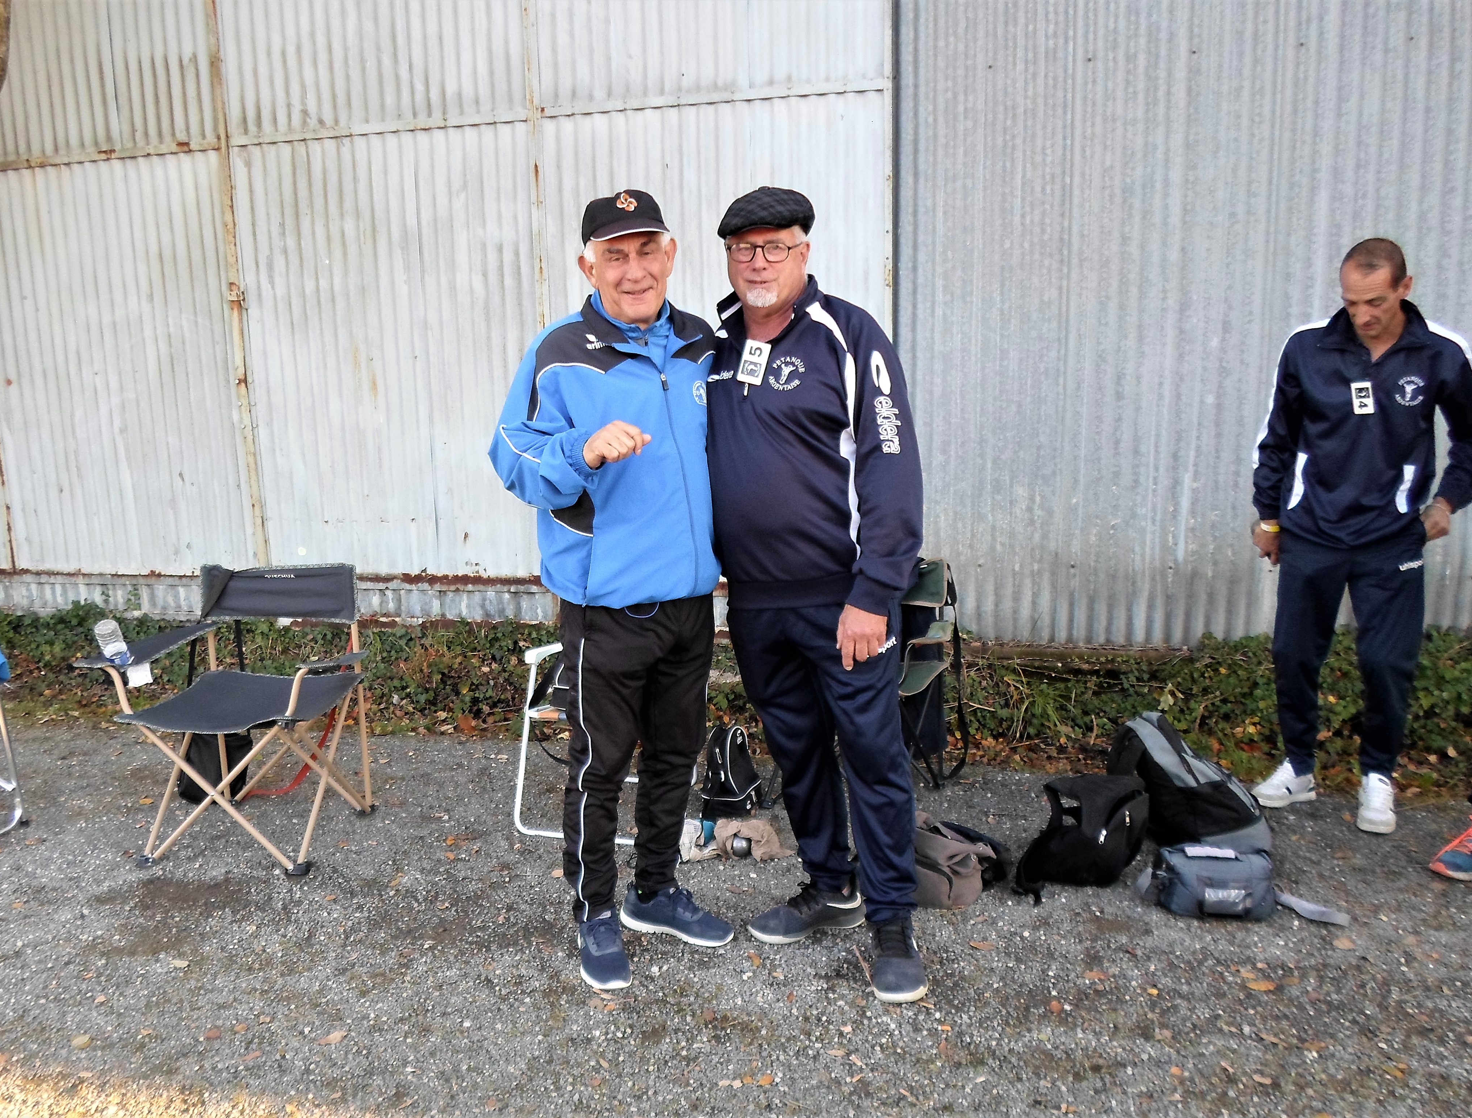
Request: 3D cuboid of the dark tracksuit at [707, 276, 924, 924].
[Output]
[{"bbox_3d":[0.213,0.132,2.496,0.570,1.480,0.380,4,10,25],"label":"dark tracksuit"}]

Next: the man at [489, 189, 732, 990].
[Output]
[{"bbox_3d":[-0.267,0.073,2.496,0.570,1.770,0.440,-5,10,-23],"label":"man"}]

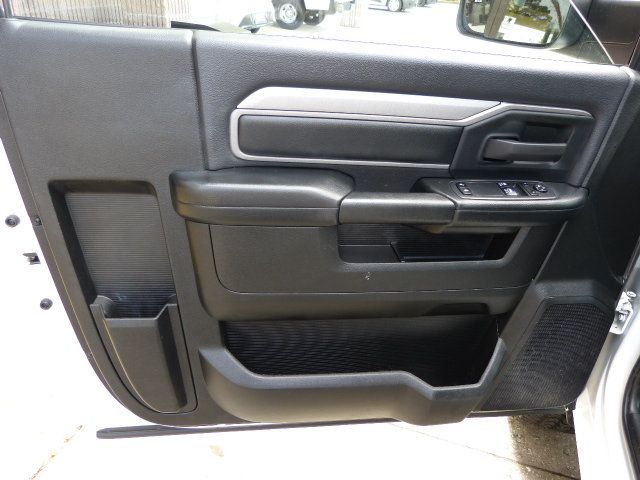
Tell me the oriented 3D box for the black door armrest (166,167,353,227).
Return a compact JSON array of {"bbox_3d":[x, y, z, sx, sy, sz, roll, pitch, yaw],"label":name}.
[{"bbox_3d":[-0.080,-0.060,0.666,0.258,0.061,0.068,0,34,-9],"label":"black door armrest"}]

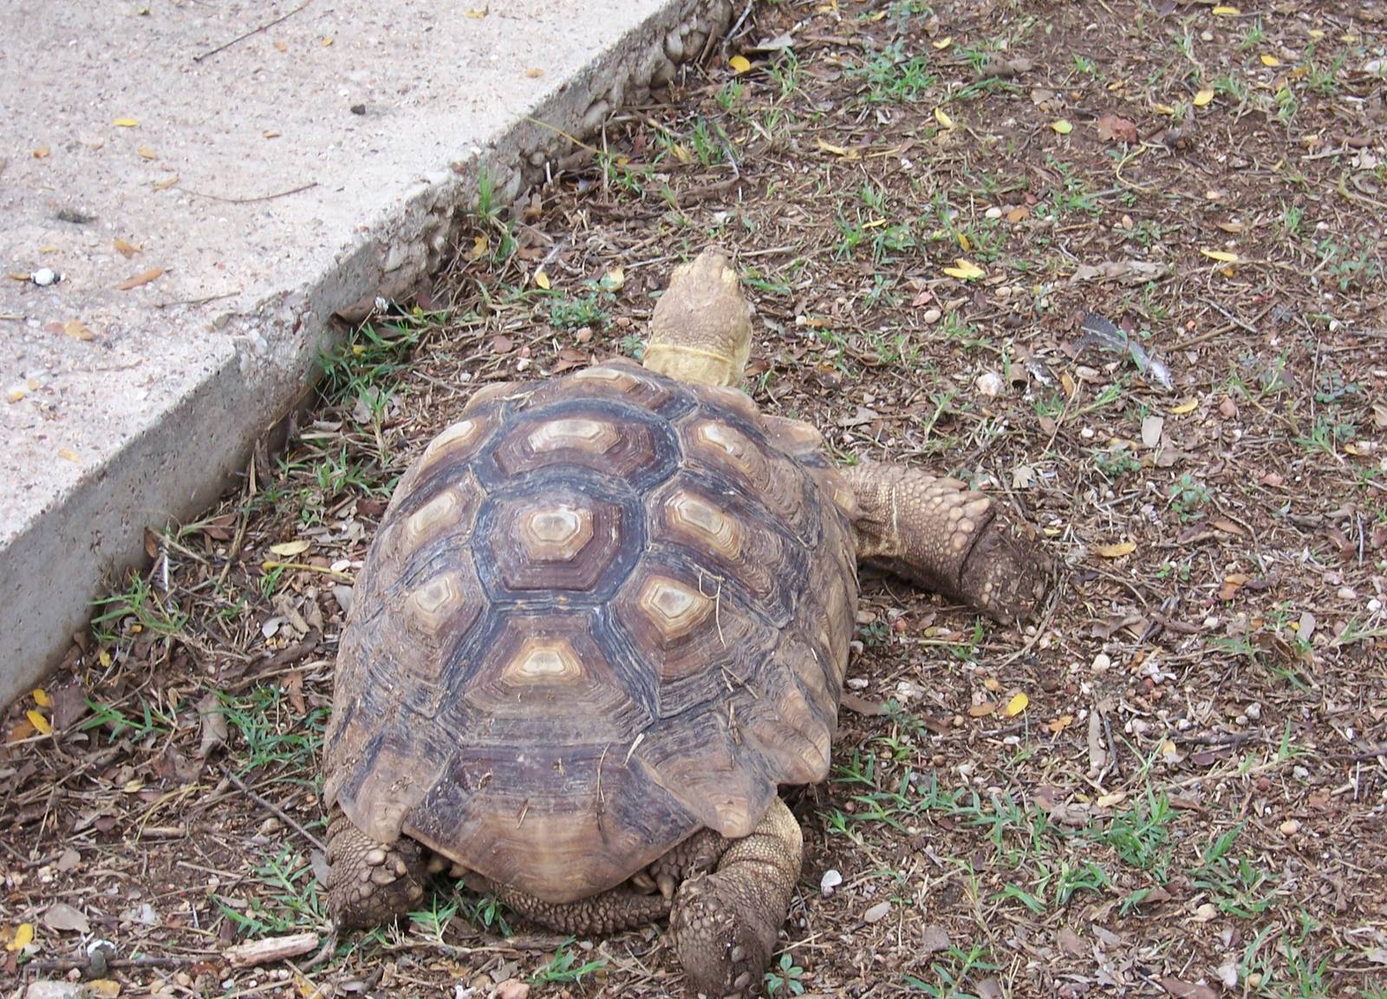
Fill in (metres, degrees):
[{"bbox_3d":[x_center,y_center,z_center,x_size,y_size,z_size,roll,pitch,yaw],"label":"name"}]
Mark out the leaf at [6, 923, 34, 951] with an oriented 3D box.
[{"bbox_3d":[-0.471,0.307,2.495,0.014,0.006,0.030,10,34,15],"label":"leaf"}]

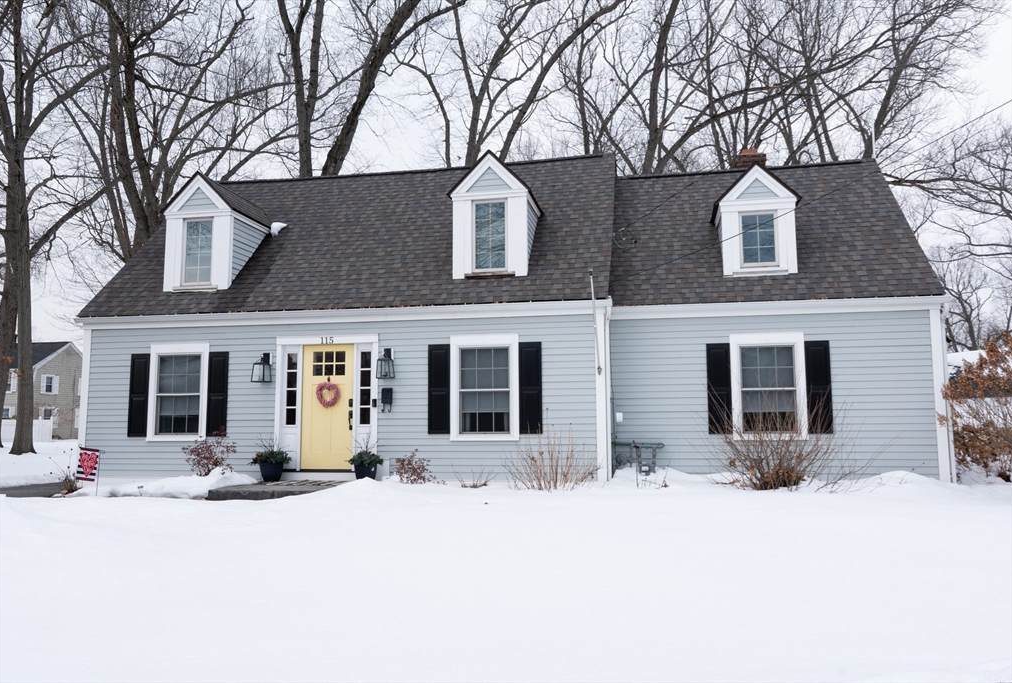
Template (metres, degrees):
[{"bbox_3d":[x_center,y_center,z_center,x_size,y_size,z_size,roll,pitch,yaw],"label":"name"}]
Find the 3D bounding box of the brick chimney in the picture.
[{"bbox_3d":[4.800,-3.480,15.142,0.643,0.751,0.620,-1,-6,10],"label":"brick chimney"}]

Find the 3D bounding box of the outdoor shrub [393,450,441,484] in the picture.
[{"bbox_3d":[-1.334,1.881,11.445,0.710,0.508,0.600,-1,-6,10],"label":"outdoor shrub"}]

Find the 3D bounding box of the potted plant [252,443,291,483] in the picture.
[{"bbox_3d":[-3.721,1.916,12.138,0.610,0.633,0.560,-1,-6,10],"label":"potted plant"}]

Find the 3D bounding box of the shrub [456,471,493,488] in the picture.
[{"bbox_3d":[-0.450,1.970,10.965,0.526,0.253,0.420,-1,-6,10],"label":"shrub"}]

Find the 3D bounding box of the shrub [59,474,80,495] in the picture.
[{"bbox_3d":[-6.478,2.126,11.400,0.310,0.300,0.300,-1,-6,10],"label":"shrub"}]

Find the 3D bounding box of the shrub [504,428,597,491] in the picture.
[{"bbox_3d":[0.620,1.658,10.699,1.290,0.827,1.050,-1,-6,10],"label":"shrub"}]

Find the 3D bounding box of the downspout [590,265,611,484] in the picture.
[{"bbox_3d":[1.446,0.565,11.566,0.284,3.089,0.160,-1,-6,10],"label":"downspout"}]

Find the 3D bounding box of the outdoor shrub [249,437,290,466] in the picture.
[{"bbox_3d":[-3.727,1.749,12.157,0.610,0.455,0.560,-1,-6,10],"label":"outdoor shrub"}]

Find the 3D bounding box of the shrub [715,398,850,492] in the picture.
[{"bbox_3d":[3.789,1.401,10.449,1.817,1.241,1.600,-1,-6,10],"label":"shrub"}]

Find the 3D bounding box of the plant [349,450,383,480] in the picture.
[{"bbox_3d":[-2.168,1.906,11.852,0.520,0.534,0.500,-1,-6,10],"label":"plant"}]

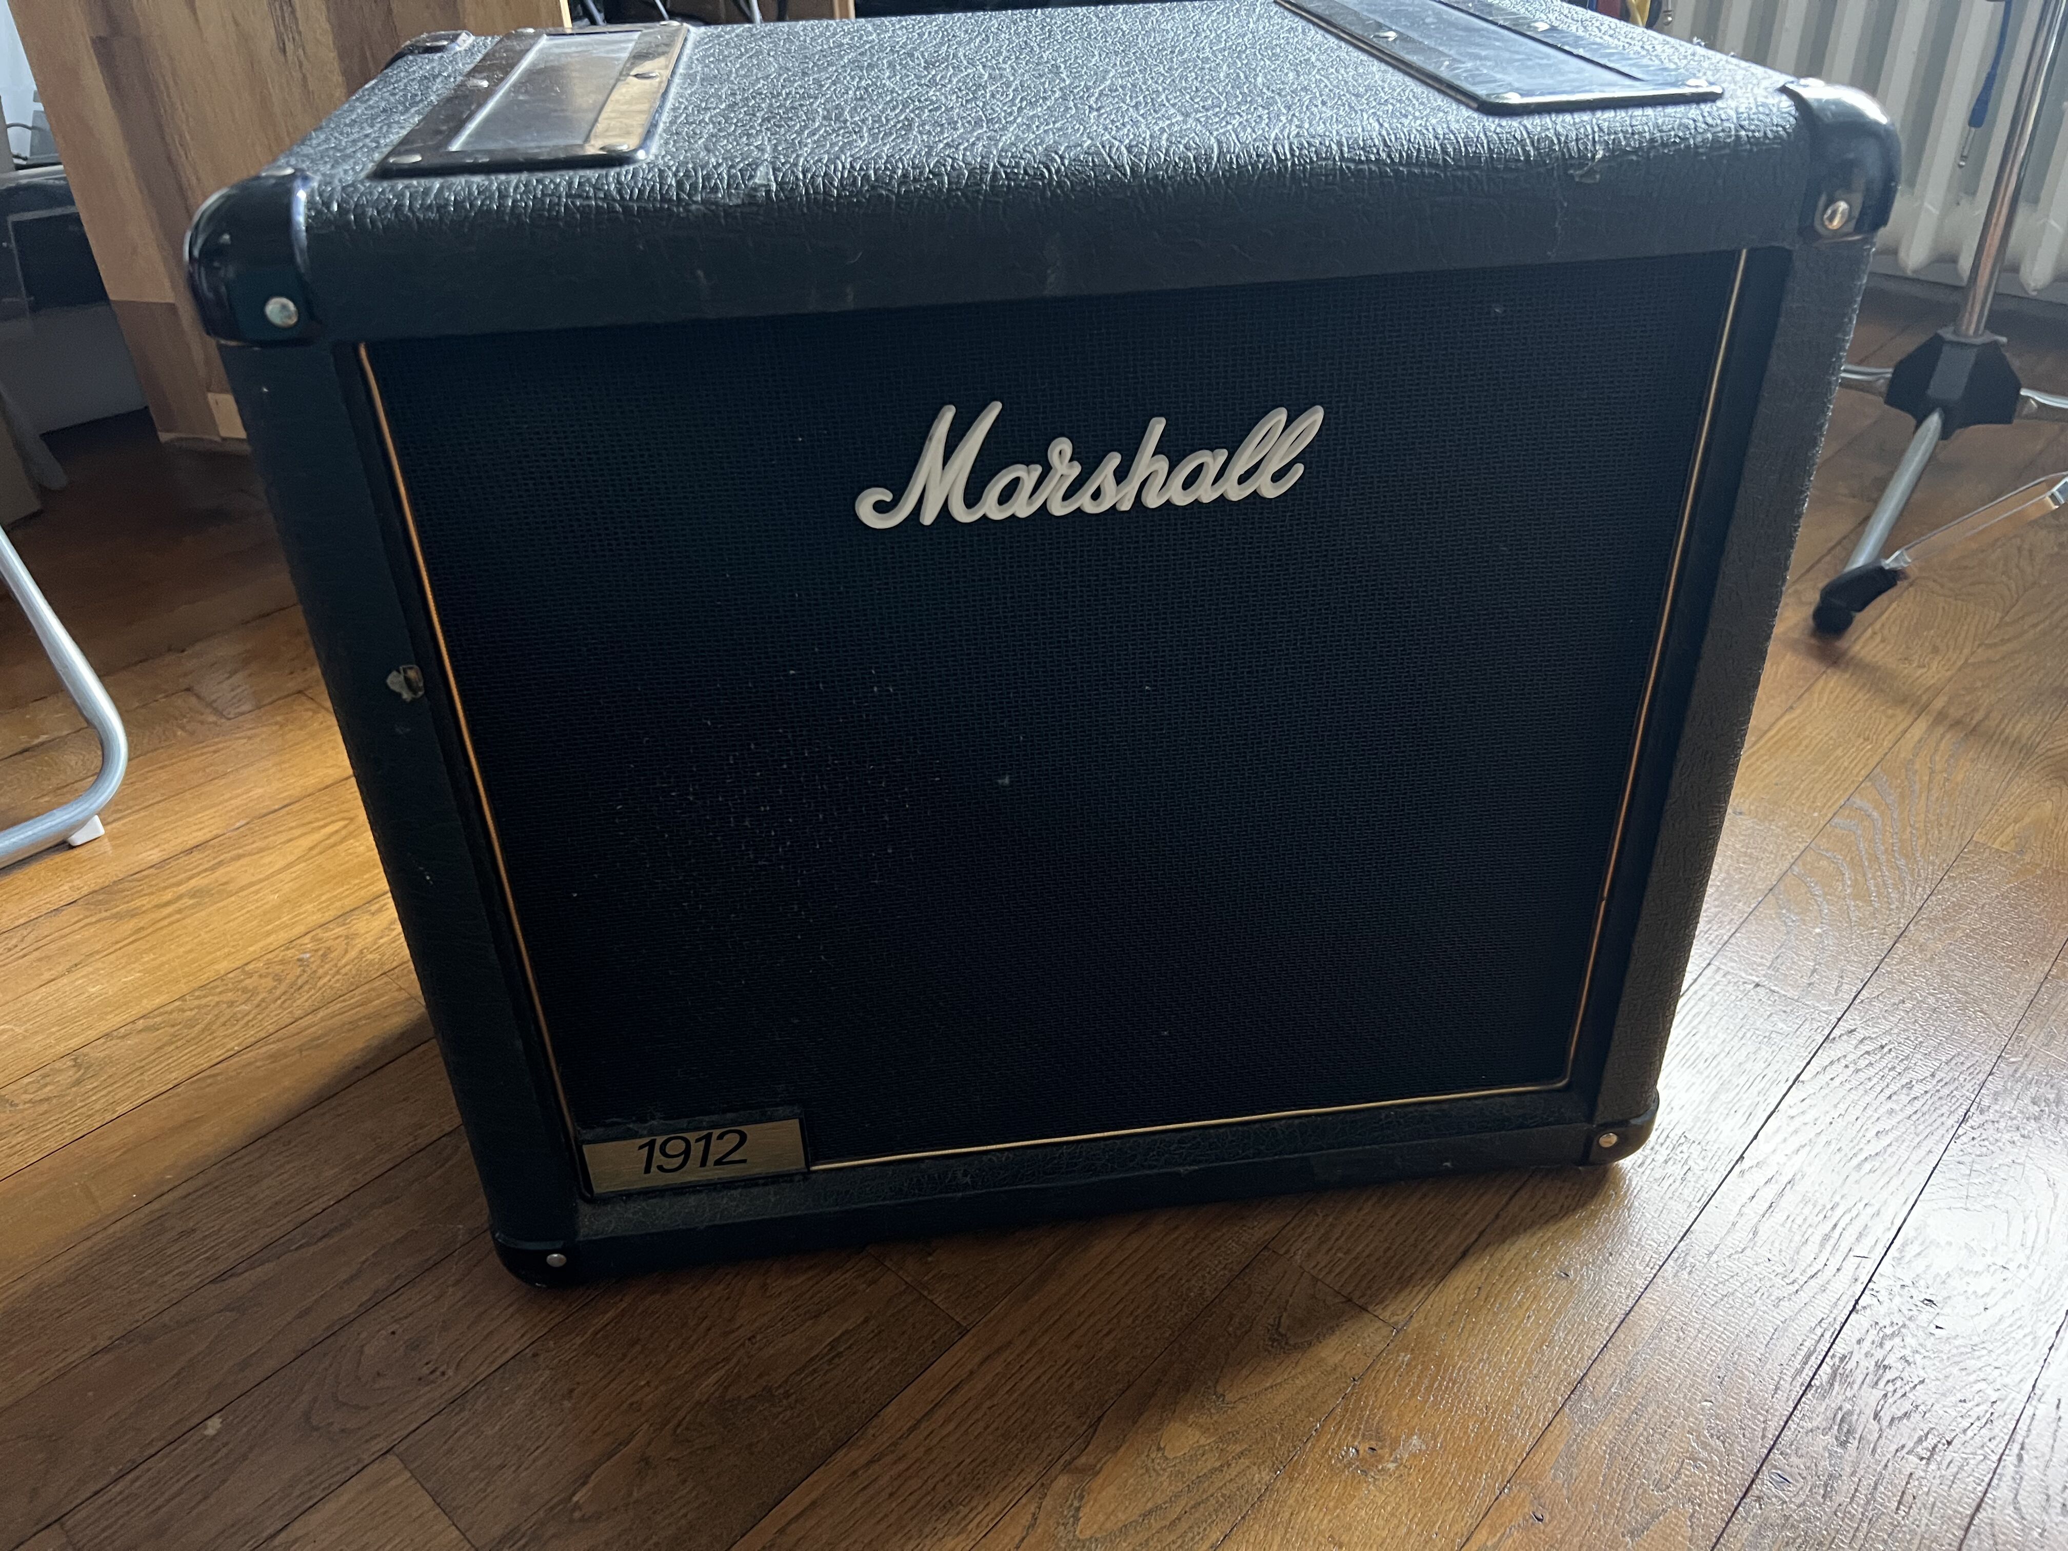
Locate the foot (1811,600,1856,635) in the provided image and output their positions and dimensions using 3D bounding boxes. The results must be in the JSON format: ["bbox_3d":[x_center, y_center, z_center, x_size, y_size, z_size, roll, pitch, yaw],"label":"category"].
[{"bbox_3d":[0.588,-0.119,1.141,0.028,0.020,0.028,16,38,25],"label":"foot"}]

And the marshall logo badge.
[{"bbox_3d":[0.018,-0.105,0.510,0.156,0.039,0.008,-5,33,-5],"label":"marshall logo badge"}]

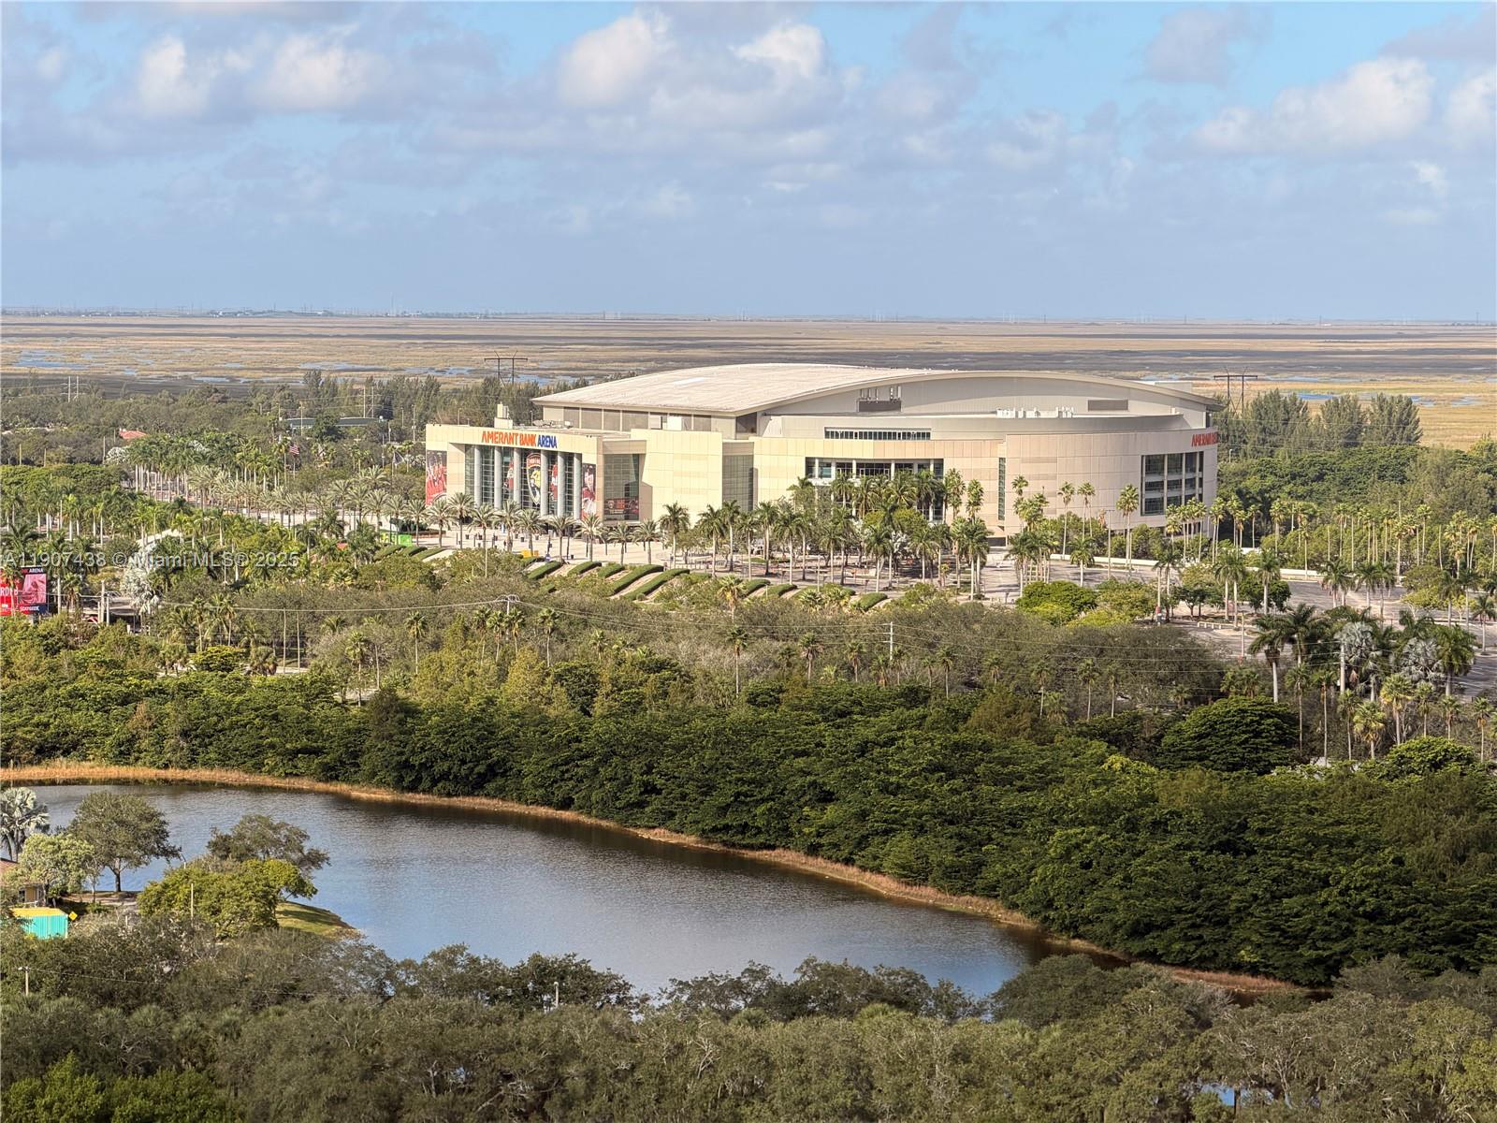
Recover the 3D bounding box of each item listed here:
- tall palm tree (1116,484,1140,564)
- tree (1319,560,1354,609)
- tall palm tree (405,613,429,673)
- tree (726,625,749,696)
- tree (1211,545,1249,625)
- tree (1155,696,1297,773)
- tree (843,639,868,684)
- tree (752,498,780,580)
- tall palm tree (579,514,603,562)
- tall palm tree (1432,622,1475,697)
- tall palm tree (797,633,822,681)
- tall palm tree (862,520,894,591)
[{"bbox_3d":[88.700,-8.750,1010.710,5.470,18.860,5.470,0,3,0],"label":"tall palm tree"},{"bbox_3d":[120.810,5.170,887.550,6.620,11.050,6.620,0,3,0],"label":"tree"},{"bbox_3d":[-53.520,13.710,699.310,3.970,10.590,3.970,0,3,0],"label":"tall palm tree"},{"bbox_3d":[-1.730,15.660,673.250,3.640,11.470,3.640,0,3,0],"label":"tree"},{"bbox_3d":[94.920,4.960,849.990,6.990,15.640,6.990,0,3,0],"label":"tree"},{"bbox_3d":[64.930,23.560,588.310,19.000,10.410,17.000,0,3,0],"label":"tree"},{"bbox_3d":[16.370,18.050,663.340,3.580,11.850,3.580,0,3,0],"label":"tree"},{"bbox_3d":[3.910,-5.070,951.810,5.920,16.350,5.920,0,3,0],"label":"tree"},{"bbox_3d":[-35.400,-5.280,976.890,5.550,10.830,5.550,0,3,0],"label":"tall palm tree"},{"bbox_3d":[110.400,15.840,676.970,6.770,12.080,6.770,0,3,0],"label":"tall palm tree"},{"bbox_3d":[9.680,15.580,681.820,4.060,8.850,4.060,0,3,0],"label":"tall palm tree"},{"bbox_3d":[26.960,-1.140,900.130,6.820,14.980,6.820,0,3,0],"label":"tall palm tree"}]

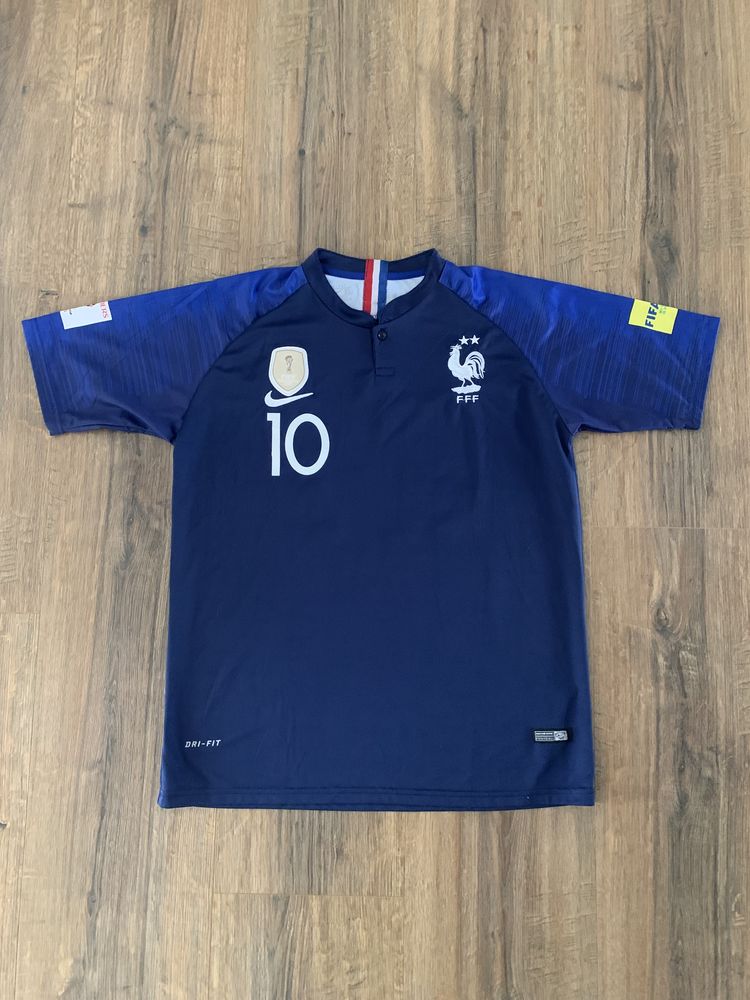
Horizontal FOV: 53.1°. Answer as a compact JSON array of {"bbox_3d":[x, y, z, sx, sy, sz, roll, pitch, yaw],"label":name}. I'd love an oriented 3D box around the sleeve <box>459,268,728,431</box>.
[{"bbox_3d":[0.263,-0.187,0.979,0.349,0.023,0.198,14,83,1],"label":"sleeve"}]

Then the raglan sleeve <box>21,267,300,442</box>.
[{"bbox_3d":[-0.258,-0.176,0.969,0.364,0.023,0.198,-12,83,-2],"label":"raglan sleeve"}]

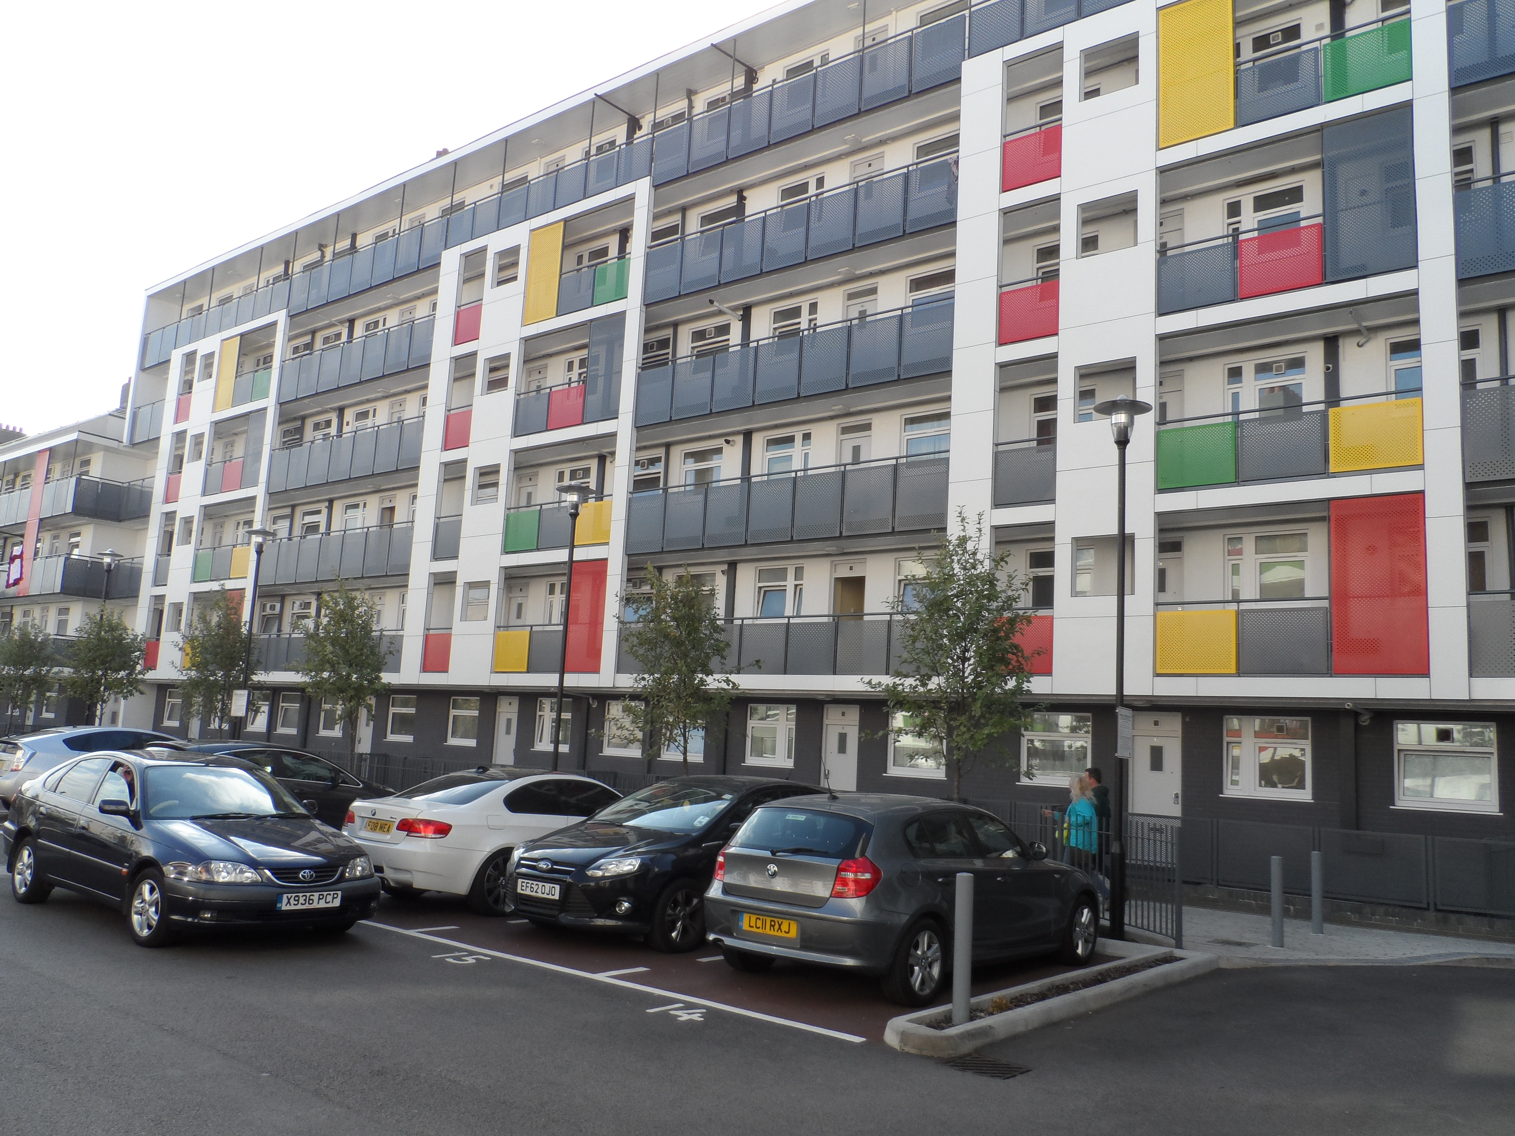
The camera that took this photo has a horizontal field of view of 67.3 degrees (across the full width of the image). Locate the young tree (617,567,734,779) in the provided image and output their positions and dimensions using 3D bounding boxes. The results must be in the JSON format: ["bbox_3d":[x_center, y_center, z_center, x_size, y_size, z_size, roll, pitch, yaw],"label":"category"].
[{"bbox_3d":[-1.132,1.972,15.452,1.633,4.146,1.633,3,-9,0],"label":"young tree"}]

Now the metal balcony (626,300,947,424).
[{"bbox_3d":[0.740,-4.046,23.959,8.126,1.477,1.080,-4,-11,38],"label":"metal balcony"}]

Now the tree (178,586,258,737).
[{"bbox_3d":[-12.353,2.677,25.936,1.800,4.800,1.800,-4,-11,38],"label":"tree"}]

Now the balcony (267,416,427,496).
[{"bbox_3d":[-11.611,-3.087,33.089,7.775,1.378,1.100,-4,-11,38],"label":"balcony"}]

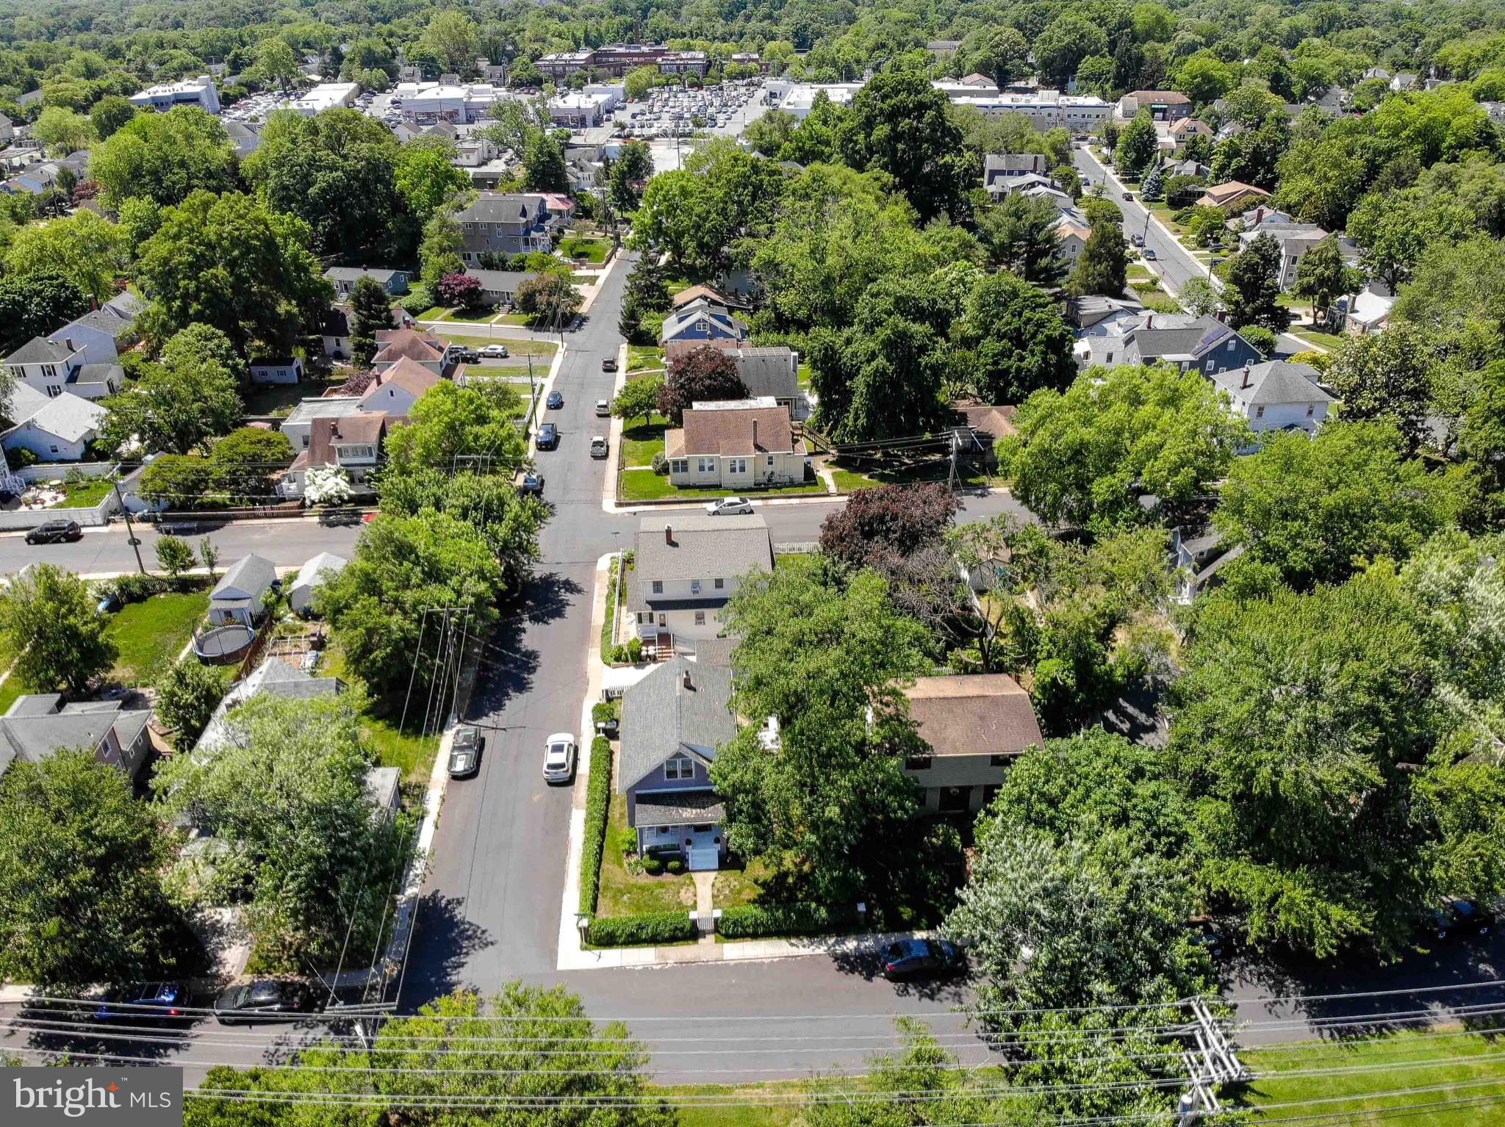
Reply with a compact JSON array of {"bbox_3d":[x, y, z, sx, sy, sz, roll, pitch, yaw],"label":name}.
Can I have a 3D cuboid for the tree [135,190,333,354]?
[{"bbox_3d":[-73.594,-41.451,149.810,25.500,22.800,23.000,-2,29,-4],"label":"tree"}]

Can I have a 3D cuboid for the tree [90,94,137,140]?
[{"bbox_3d":[-199.000,-139.522,325.195,12.500,13.500,12.500,0,29,0],"label":"tree"}]

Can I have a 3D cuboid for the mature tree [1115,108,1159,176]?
[{"bbox_3d":[107.374,-117.676,291.635,12.824,16.890,12.824,0,29,0],"label":"mature tree"}]

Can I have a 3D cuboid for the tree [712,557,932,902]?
[{"bbox_3d":[3.500,9.282,57.762,11.600,20.200,11.200,0,29,0],"label":"tree"}]

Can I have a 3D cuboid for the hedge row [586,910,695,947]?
[{"bbox_3d":[-6.492,21.325,60.998,6.400,1.400,1.050,-2,29,-4],"label":"hedge row"}]

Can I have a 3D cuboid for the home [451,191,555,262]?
[{"bbox_3d":[-47.010,-65.001,203.216,17.375,11.800,10.000,1,29,3],"label":"home"}]

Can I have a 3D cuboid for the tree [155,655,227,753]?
[{"bbox_3d":[-38.472,9.510,71.503,4.400,6.800,4.400,-2,29,-4],"label":"tree"}]

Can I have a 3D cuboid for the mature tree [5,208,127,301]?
[{"bbox_3d":[-113.107,-50.395,172.306,20.205,15.860,20.205,0,29,0],"label":"mature tree"}]

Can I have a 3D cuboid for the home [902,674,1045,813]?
[{"bbox_3d":[12.400,11.310,67.621,9.500,7.000,7.900,-2,29,-4],"label":"home"}]

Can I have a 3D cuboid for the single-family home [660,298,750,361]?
[{"bbox_3d":[-6.700,-32.619,145.140,11.500,7.200,9.400,-2,29,-3],"label":"single-family home"}]

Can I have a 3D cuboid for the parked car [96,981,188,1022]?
[{"bbox_3d":[-32.380,23.229,55.226,4.450,1.560,1.820,-2,29,-3],"label":"parked car"}]

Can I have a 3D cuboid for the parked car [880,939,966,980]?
[{"bbox_3d":[9.850,22.481,59.694,4.720,1.450,1.850,-2,29,-4],"label":"parked car"}]

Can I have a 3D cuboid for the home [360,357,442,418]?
[{"bbox_3d":[-42.462,-20.609,126.758,8.440,6.900,10.300,-2,29,-4],"label":"home"}]

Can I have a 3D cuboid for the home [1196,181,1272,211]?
[{"bbox_3d":[105.000,-78.094,226.837,14.000,6.800,9.600,3,29,5],"label":"home"}]

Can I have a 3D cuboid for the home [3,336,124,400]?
[{"bbox_3d":[-86.000,-25.382,131.656,9.800,7.800,8.200,-2,29,-4],"label":"home"}]

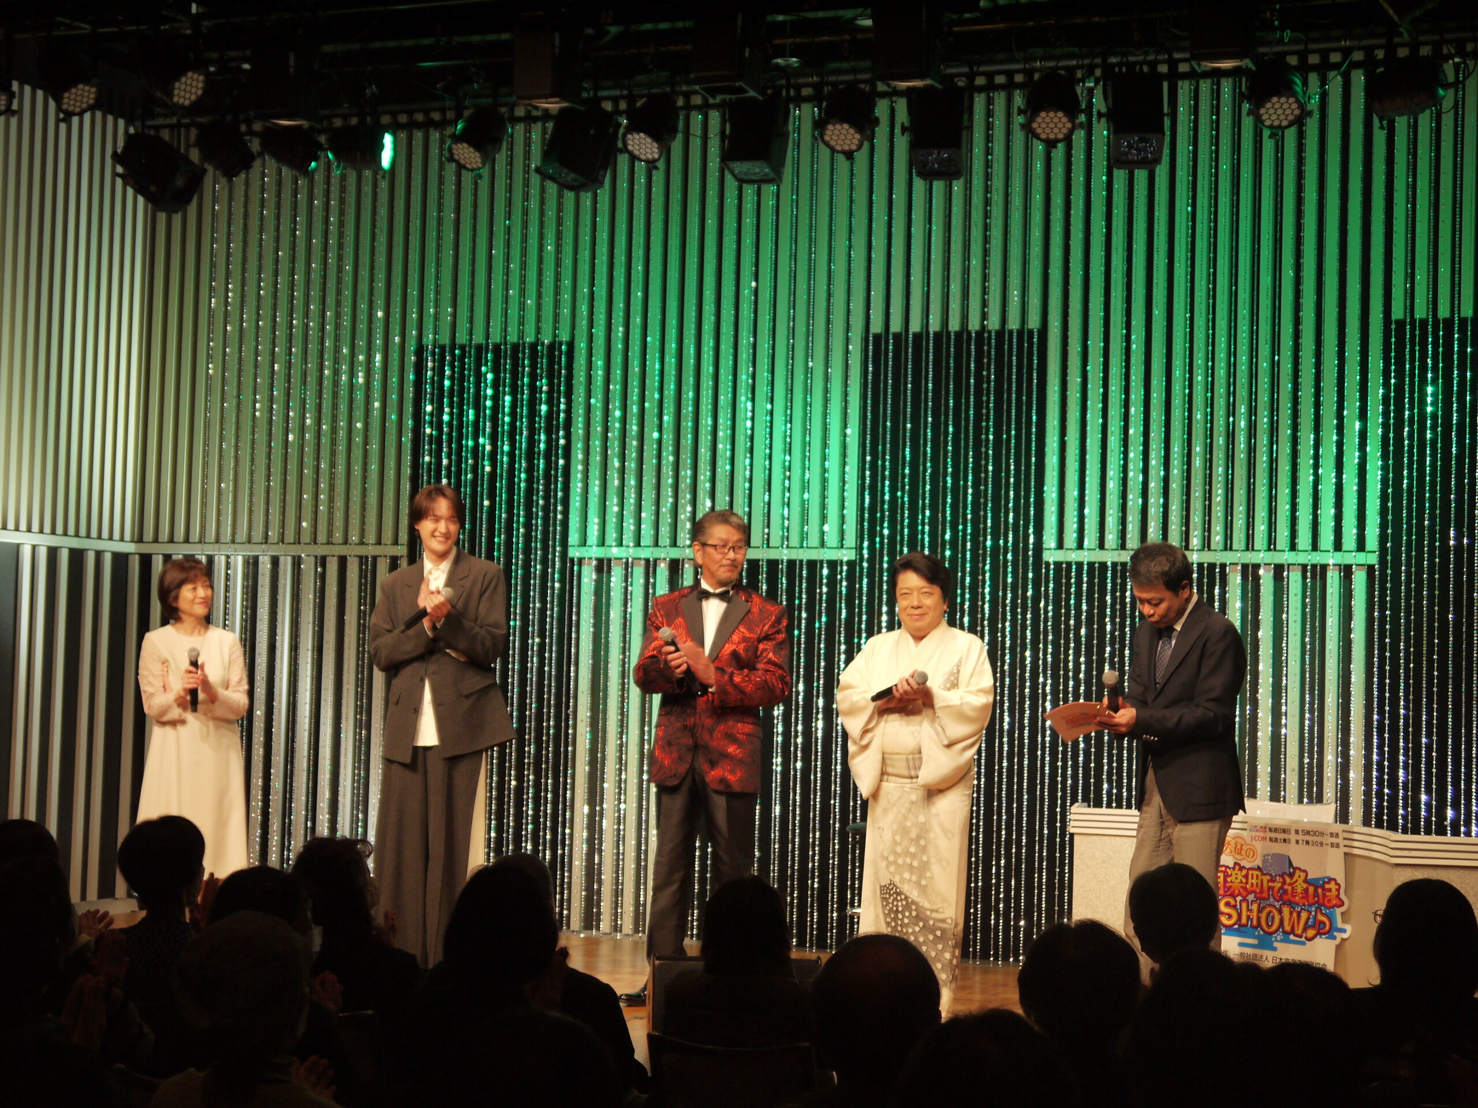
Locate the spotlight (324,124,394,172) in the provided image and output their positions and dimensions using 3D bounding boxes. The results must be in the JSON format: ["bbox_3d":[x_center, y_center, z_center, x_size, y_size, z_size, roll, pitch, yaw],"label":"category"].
[{"bbox_3d":[-1.632,-1.751,11.405,0.250,0.200,0.205,7,-2,6],"label":"spotlight"}]

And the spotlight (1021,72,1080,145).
[{"bbox_3d":[1.200,-1.713,10.187,0.205,0.250,0.200,1,-40,5],"label":"spotlight"}]

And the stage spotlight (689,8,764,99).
[{"bbox_3d":[-0.038,-1.719,9.069,0.180,0.260,0.190,0,-9,23],"label":"stage spotlight"}]

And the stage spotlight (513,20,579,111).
[{"bbox_3d":[-0.706,-1.791,9.707,0.200,0.310,0.200,0,3,26],"label":"stage spotlight"}]

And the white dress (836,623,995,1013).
[{"bbox_3d":[0.609,0.909,9.100,0.530,1.336,0.420,1,-3,9],"label":"white dress"}]

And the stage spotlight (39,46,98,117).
[{"bbox_3d":[-2.568,-1.815,10.161,0.205,0.250,0.200,5,-47,-50],"label":"stage spotlight"}]

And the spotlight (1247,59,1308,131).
[{"bbox_3d":[1.996,-1.709,9.833,0.220,0.235,0.205,2,-38,-11],"label":"spotlight"}]

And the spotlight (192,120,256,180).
[{"bbox_3d":[-2.267,-1.783,11.680,0.200,0.250,0.205,-43,18,-23],"label":"spotlight"}]

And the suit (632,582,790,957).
[{"bbox_3d":[-0.099,0.817,9.300,0.550,1.434,0.380,1,-3,16],"label":"suit"}]

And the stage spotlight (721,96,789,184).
[{"bbox_3d":[0.066,-1.669,10.672,0.220,0.290,0.210,0,-17,24],"label":"stage spotlight"}]

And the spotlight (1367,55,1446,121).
[{"bbox_3d":[2.434,-1.695,9.644,0.260,0.210,0.220,-26,-11,16],"label":"spotlight"}]

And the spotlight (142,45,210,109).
[{"bbox_3d":[-2.122,-1.798,9.968,0.250,0.200,0.205,46,18,23],"label":"spotlight"}]

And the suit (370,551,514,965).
[{"bbox_3d":[-1.077,0.767,9.613,0.530,1.567,0.400,1,-3,13],"label":"suit"}]

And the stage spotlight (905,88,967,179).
[{"bbox_3d":[0.770,-1.648,10.365,0.220,0.290,0.210,2,-28,2],"label":"stage spotlight"}]

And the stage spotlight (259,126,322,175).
[{"bbox_3d":[-1.956,-1.760,11.545,0.250,0.200,0.205,30,-6,-6],"label":"stage spotlight"}]

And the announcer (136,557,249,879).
[{"bbox_3d":[-2.123,0.797,10.300,0.440,1.570,0.400,2,-3,1],"label":"announcer"}]

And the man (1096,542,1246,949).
[{"bbox_3d":[1.454,0.789,8.900,0.500,1.657,0.500,4,-4,-41],"label":"man"}]

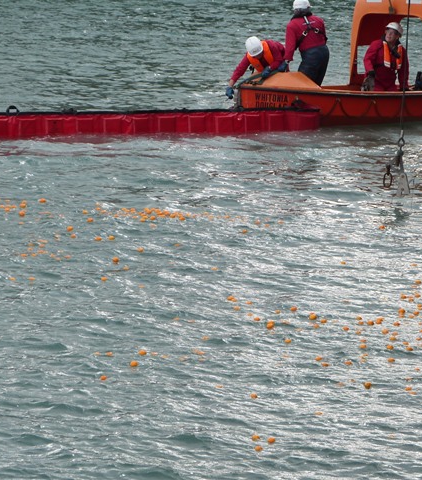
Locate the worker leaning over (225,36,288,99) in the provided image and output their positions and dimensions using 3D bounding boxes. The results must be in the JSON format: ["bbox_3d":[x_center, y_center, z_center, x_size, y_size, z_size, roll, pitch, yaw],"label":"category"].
[{"bbox_3d":[0.679,-2.364,45.957,0.750,1.150,0.880,6,11,30],"label":"worker leaning over"}]

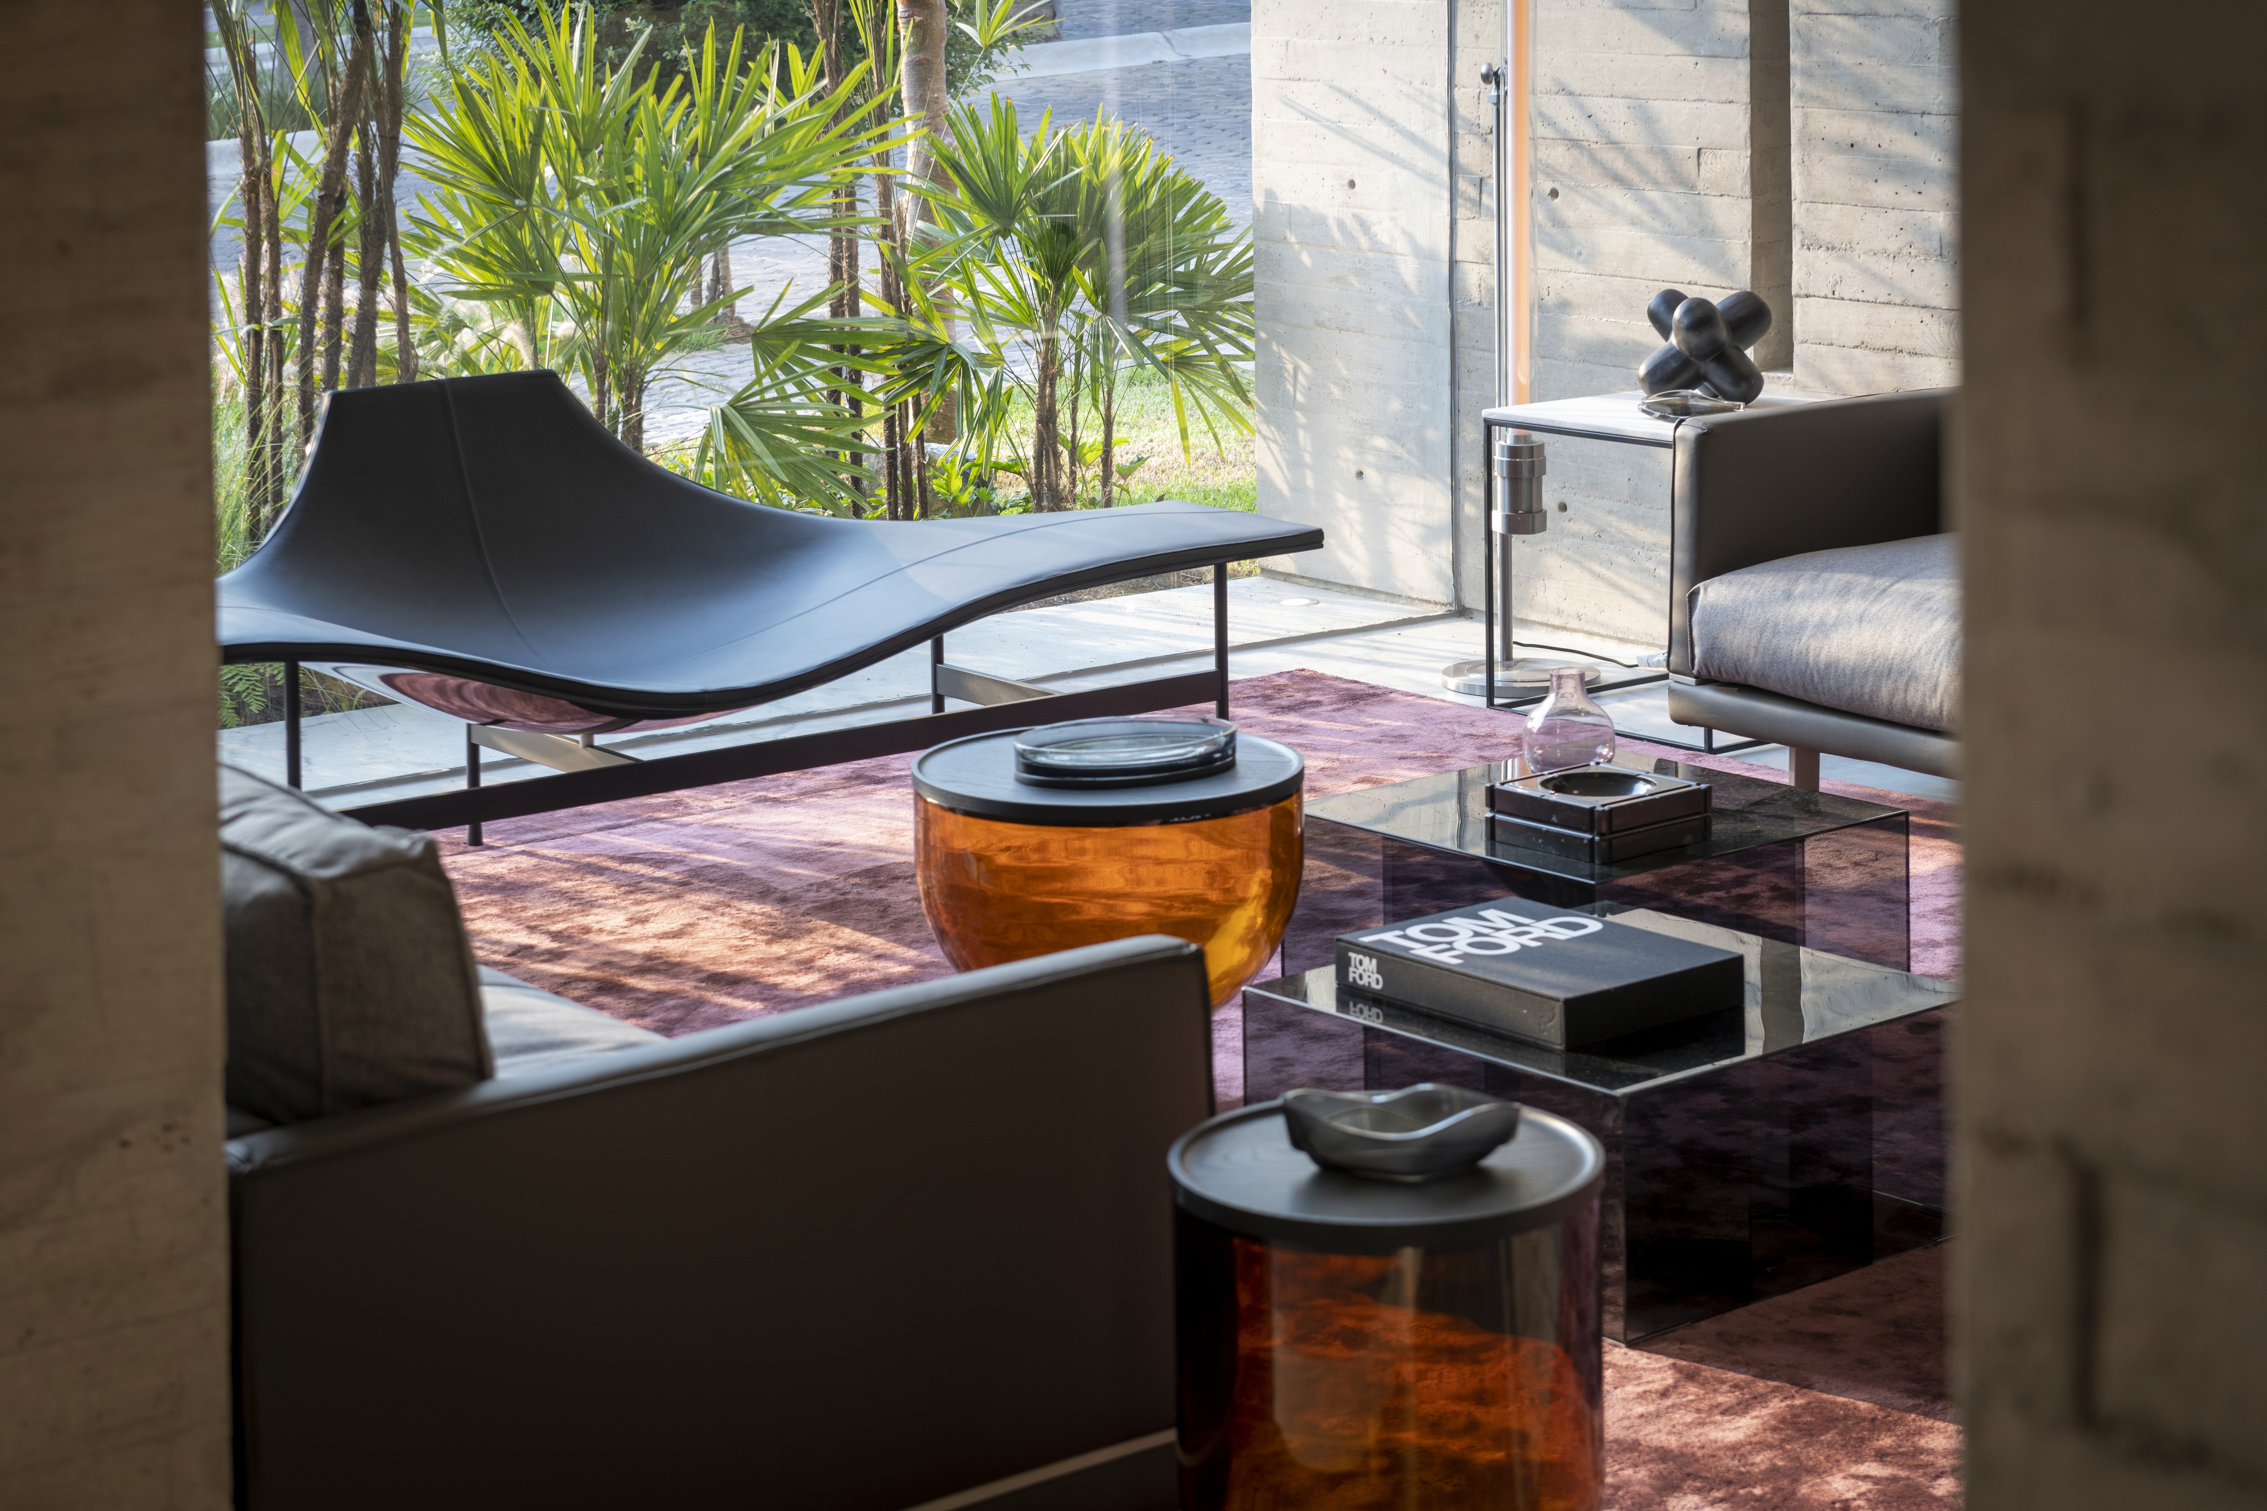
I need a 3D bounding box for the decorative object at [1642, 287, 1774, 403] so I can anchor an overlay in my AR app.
[{"bbox_3d":[1.058,-0.757,8.140,0.240,0.215,0.230,-1,12,0],"label":"decorative object"}]

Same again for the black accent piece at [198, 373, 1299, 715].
[{"bbox_3d":[-0.765,-0.337,7.172,2.100,0.510,0.820,-10,15,-36],"label":"black accent piece"}]

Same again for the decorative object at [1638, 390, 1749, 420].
[{"bbox_3d":[1.009,-0.637,7.949,0.195,0.040,0.195,-1,12,0],"label":"decorative object"}]

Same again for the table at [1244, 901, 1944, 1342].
[{"bbox_3d":[0.552,0.404,5.052,0.600,0.274,0.600,-11,15,-38],"label":"table"}]

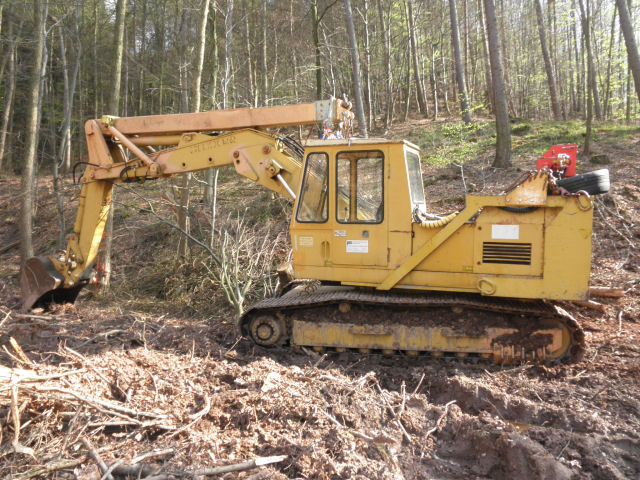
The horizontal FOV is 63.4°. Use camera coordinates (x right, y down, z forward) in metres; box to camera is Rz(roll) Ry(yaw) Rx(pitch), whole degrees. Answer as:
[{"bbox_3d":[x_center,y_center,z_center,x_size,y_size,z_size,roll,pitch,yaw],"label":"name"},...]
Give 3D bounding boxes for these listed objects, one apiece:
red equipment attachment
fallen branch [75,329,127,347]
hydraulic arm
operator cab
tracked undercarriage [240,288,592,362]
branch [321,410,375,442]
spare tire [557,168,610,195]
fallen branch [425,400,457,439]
[{"bbox_3d":[3.244,-1.035,7.100,0.550,0.550,0.400,1,4,19],"label":"red equipment attachment"},{"bbox_3d":[-2.997,1.358,7.100,0.680,0.140,0.160,-2,3,-38],"label":"fallen branch"},{"bbox_3d":[-2.501,-0.405,9.192,6.650,3.650,1.050,1,4,19],"label":"hydraulic arm"},{"bbox_3d":[0.588,-0.402,7.366,1.650,1.850,1.120,1,4,19],"label":"operator cab"},{"bbox_3d":[1.293,1.116,7.953,4.350,0.800,2.600,1,3,10],"label":"tracked undercarriage"},{"bbox_3d":[0.218,1.469,4.100,0.520,0.130,0.080,2,3,44],"label":"branch"},{"bbox_3d":[3.353,-0.746,6.600,0.650,0.230,0.650,-9,3,20],"label":"spare tire"},{"bbox_3d":[0.978,1.456,4.200,0.090,0.230,0.420,2,3,44],"label":"fallen branch"}]

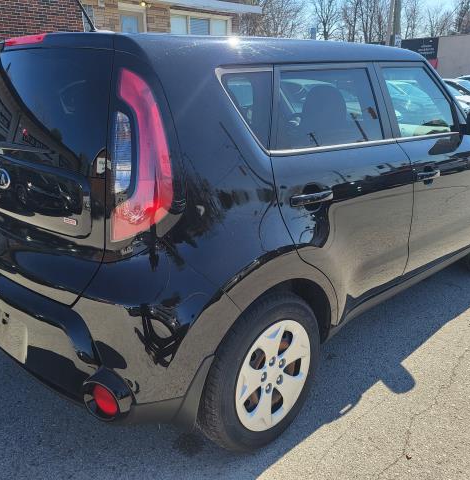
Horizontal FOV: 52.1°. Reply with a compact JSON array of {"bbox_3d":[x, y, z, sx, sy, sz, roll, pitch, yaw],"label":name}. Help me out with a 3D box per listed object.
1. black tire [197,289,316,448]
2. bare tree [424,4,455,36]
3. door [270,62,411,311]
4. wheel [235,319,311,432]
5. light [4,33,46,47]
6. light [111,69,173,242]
[{"bbox_3d":[0.093,0.501,1.915,0.650,0.650,0.210,-17,23,-42],"label":"black tire"},{"bbox_3d":[26.376,-24.957,62.000,4.200,9.800,4.200,6,18,21],"label":"bare tree"},{"bbox_3d":[0.427,-0.209,2.050,1.050,1.080,0.240,-17,23,-42],"label":"door"},{"bbox_3d":[0.107,0.506,1.901,0.440,0.440,0.160,-17,23,-42],"label":"wheel"},{"bbox_3d":[-0.788,-0.751,1.813,0.060,0.035,0.380,-17,23,-42],"label":"light"},{"bbox_3d":[-0.285,-0.233,1.347,0.210,0.490,0.200,9,20,30],"label":"light"}]

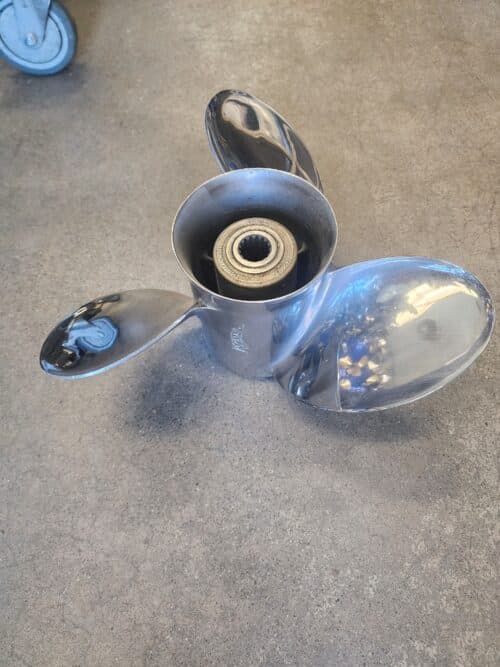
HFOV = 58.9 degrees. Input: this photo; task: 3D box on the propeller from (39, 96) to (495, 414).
[{"bbox_3d":[0.003,-0.062,0.433,0.334,0.184,0.318,-3,65,0],"label":"propeller"}]

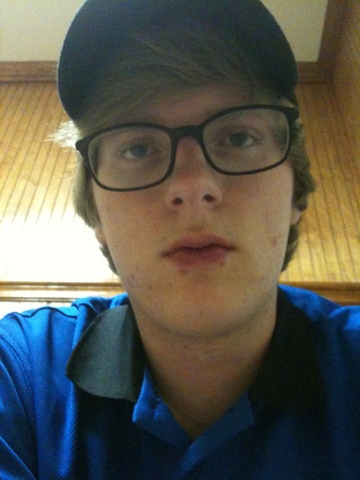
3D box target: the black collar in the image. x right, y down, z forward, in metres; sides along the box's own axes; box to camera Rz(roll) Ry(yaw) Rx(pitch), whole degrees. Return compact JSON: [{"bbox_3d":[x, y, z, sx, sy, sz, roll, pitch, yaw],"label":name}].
[{"bbox_3d":[0.012,0.091,0.408,0.200,0.100,0.155,-1,-26,0],"label":"black collar"}]

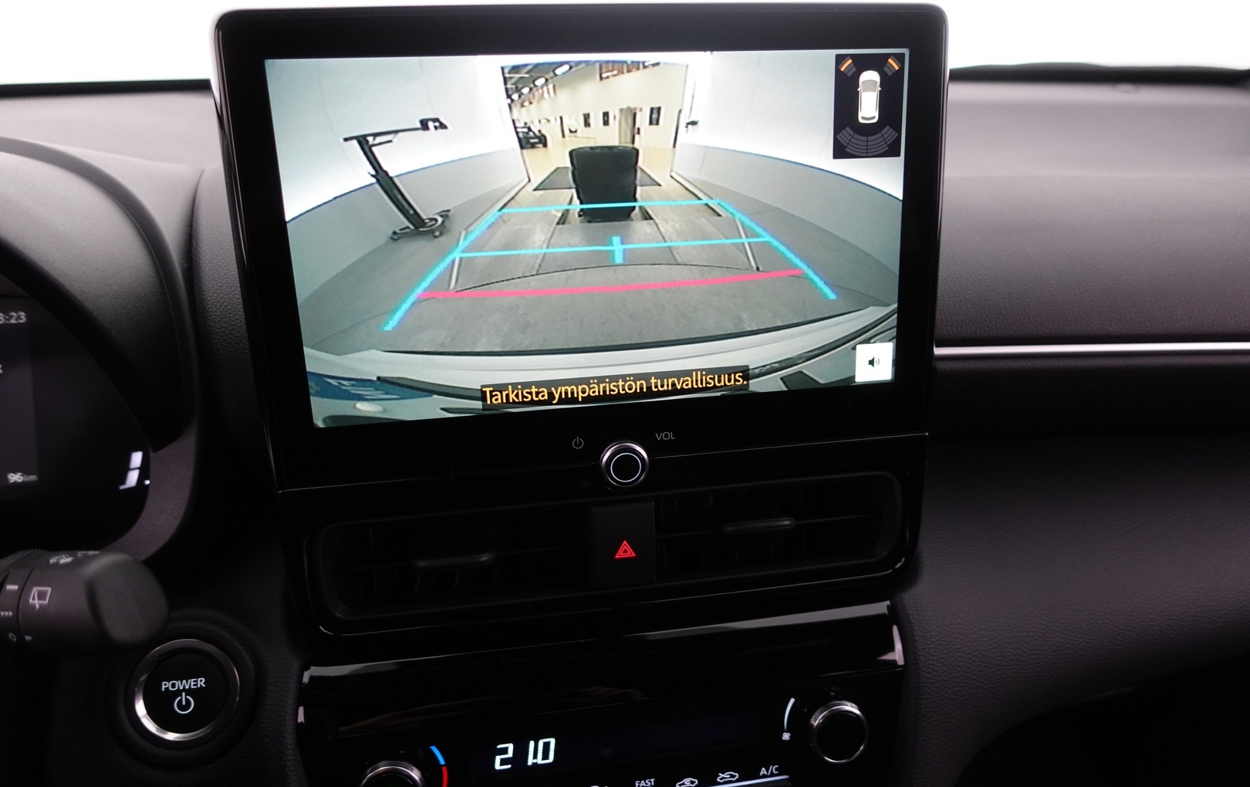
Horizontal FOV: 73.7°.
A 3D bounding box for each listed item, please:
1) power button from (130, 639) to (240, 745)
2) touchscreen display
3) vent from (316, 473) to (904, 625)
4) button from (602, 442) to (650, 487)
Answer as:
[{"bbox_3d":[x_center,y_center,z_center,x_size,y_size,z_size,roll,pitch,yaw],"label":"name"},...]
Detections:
[{"bbox_3d":[-0.174,0.118,0.330,0.042,0.042,0.012,-4,-5,-8],"label":"power button"},{"bbox_3d":[-0.005,-0.060,0.320,0.234,0.132,0.013,-4,15,-8],"label":"touchscreen display"},{"bbox_3d":[-0.002,0.059,0.358,0.247,0.046,0.028,-4,15,-8],"label":"vent"},{"bbox_3d":[0.000,0.028,0.333,0.021,0.021,0.011,-4,15,-8],"label":"button"}]

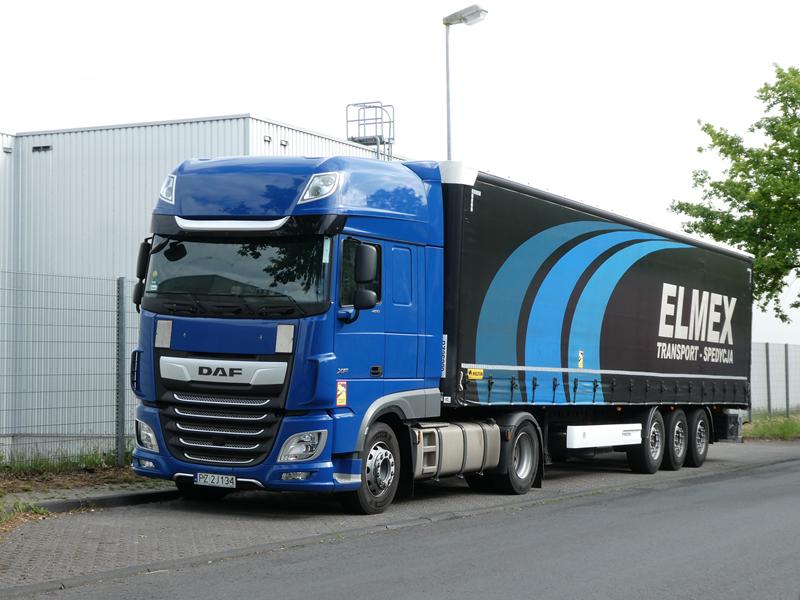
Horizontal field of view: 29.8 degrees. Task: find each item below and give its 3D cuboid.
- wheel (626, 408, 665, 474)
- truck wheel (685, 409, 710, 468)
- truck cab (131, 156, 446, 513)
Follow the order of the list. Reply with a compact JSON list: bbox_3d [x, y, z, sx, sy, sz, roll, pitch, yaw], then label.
[{"bbox_3d":[4.028,2.311,24.605,0.380,1.040,1.040,2,-3,28],"label":"wheel"},{"bbox_3d":[5.231,2.459,26.913,0.380,1.040,1.040,2,-3,28],"label":"truck wheel"},{"bbox_3d":[-1.226,0.319,16.648,2.720,3.920,2.620,2,-3,28],"label":"truck cab"}]

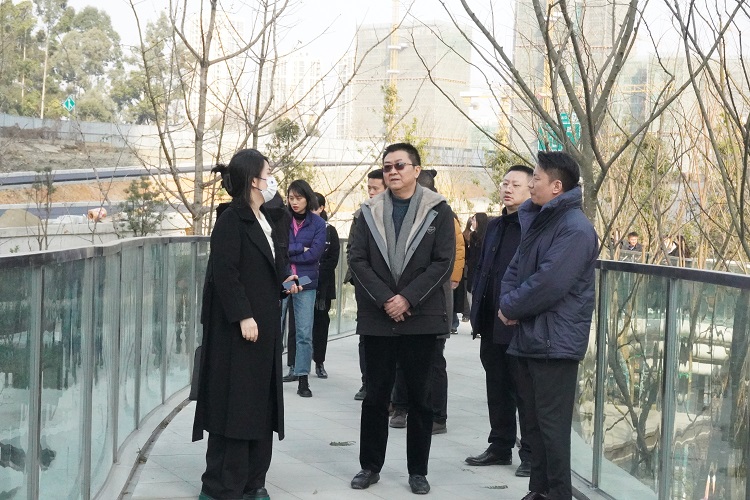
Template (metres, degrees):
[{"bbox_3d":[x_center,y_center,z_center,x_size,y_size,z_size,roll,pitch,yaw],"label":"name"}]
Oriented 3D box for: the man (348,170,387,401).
[{"bbox_3d":[0.011,0.260,10.500,0.530,1.750,0.380,1,1,37],"label":"man"}]

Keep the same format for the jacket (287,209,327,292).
[{"bbox_3d":[-0.556,0.004,10.550,0.470,0.620,0.340,1,1,30],"label":"jacket"}]

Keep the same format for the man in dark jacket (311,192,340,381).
[{"bbox_3d":[-0.513,0.310,11.850,0.500,1.630,0.370,1,1,37],"label":"man in dark jacket"}]

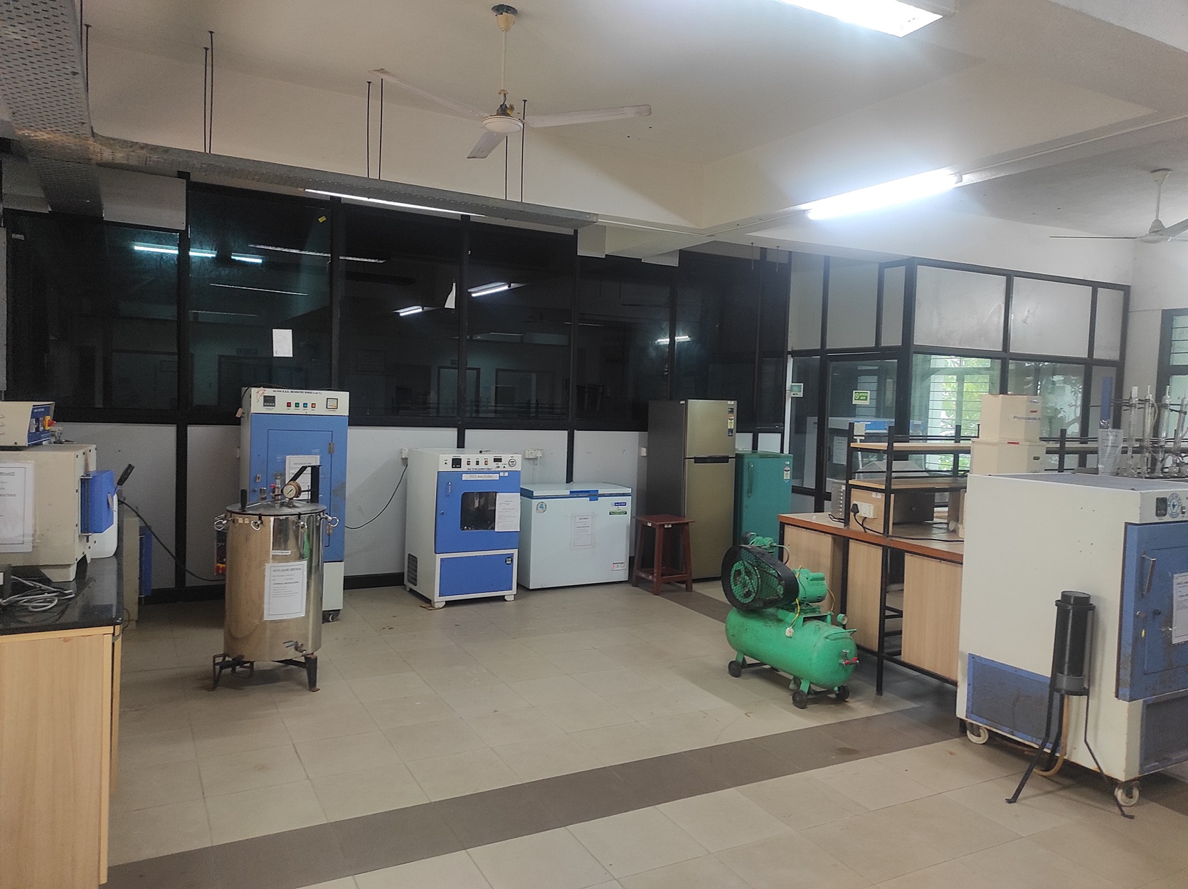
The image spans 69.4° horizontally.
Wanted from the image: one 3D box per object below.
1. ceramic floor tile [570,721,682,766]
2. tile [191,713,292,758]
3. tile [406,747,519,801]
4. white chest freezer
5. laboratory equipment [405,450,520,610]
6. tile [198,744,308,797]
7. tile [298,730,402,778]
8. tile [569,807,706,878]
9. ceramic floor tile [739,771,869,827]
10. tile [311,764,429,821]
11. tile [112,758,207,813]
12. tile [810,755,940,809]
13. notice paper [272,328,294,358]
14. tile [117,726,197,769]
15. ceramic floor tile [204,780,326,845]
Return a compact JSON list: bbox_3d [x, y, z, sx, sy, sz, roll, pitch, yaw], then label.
[{"bbox_3d":[0.141,1.425,4.068,0.398,0.010,0.396,0,4,-28],"label":"ceramic floor tile"},{"bbox_3d":[-1.648,1.371,4.027,0.400,0.010,0.396,0,4,-28],"label":"tile"},{"bbox_3d":[-0.570,1.423,3.705,0.400,0.010,0.398,0,4,-28],"label":"tile"},{"bbox_3d":[-0.228,0.799,7.617,0.968,0.850,0.568,0,3,-28],"label":"white chest freezer"},{"bbox_3d":[-1.065,0.641,6.924,0.690,1.170,0.680,0,4,-32],"label":"laboratory equipment"},{"bbox_3d":[-1.462,1.396,3.678,0.400,0.010,0.396,0,4,-28],"label":"tile"},{"bbox_3d":[-1.108,1.397,3.863,0.400,0.010,0.400,0,4,-28],"label":"tile"},{"bbox_3d":[0.163,1.477,3.189,0.400,0.010,0.400,0,4,-28],"label":"tile"},{"bbox_3d":[0.861,1.470,3.543,0.400,0.010,0.400,0,3,-28],"label":"ceramic floor tile"},{"bbox_3d":[-0.923,1.423,3.517,0.400,0.010,0.398,0,4,-28],"label":"tile"},{"bbox_3d":[-1.815,1.396,3.490,0.400,0.010,0.396,0,4,-28],"label":"tile"},{"bbox_3d":[1.216,1.478,3.756,0.400,0.010,0.396,0,4,-28],"label":"tile"},{"bbox_3d":[-2.379,-0.774,6.558,0.140,0.208,0.002,0,4,-28],"label":"notice paper"},{"bbox_3d":[-2.002,1.369,3.836,0.400,0.010,0.400,0,4,-28],"label":"tile"},{"bbox_3d":[-1.270,1.416,3.312,0.398,0.010,0.396,0,4,-28],"label":"ceramic floor tile"}]

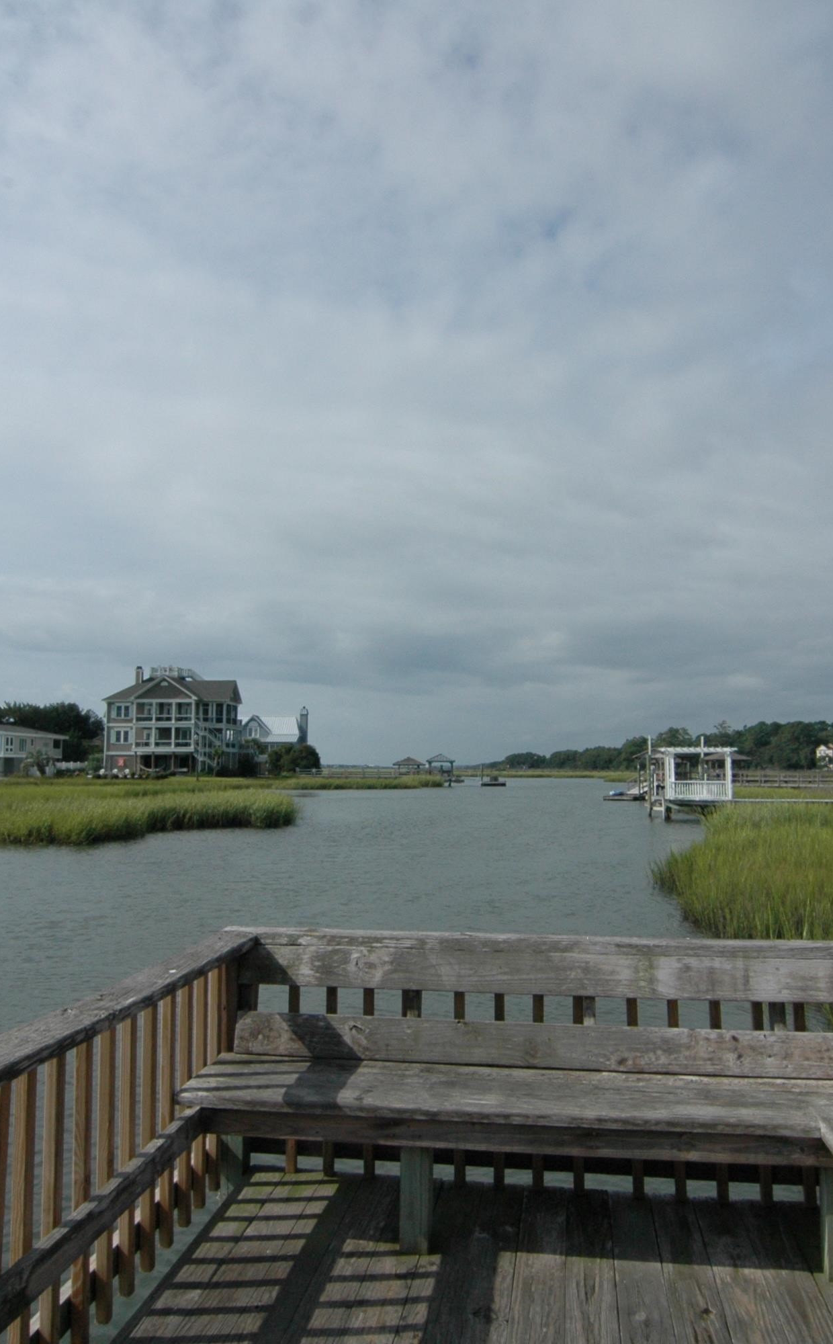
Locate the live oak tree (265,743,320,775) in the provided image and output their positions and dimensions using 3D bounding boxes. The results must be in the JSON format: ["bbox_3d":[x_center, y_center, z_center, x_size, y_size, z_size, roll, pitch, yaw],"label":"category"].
[{"bbox_3d":[-17.000,12.161,131.442,7.400,4.400,6.500,0,-6,0],"label":"live oak tree"}]

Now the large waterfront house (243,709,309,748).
[{"bbox_3d":[-23.700,11.170,154.657,13.000,11.200,11.500,1,-6,-9],"label":"large waterfront house"}]

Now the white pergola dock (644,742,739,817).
[{"bbox_3d":[14.900,5.730,51.686,4.400,4.400,4.200,-1,-6,6],"label":"white pergola dock"}]

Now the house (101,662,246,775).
[{"bbox_3d":[-31.000,6.488,123.971,14.500,14.000,13.200,-1,-6,6],"label":"house"}]

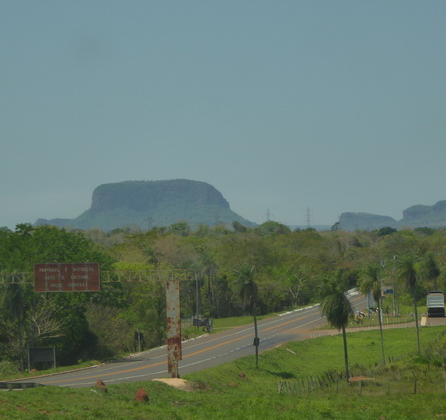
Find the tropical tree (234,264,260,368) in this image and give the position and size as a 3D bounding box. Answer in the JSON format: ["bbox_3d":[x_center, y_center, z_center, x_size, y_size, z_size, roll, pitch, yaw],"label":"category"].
[{"bbox_3d":[2.261,10.152,288.000,2.500,9.800,2.400,-1,0,-1],"label":"tropical tree"}]

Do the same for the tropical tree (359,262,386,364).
[{"bbox_3d":[14.436,10.019,289.000,2.500,9.900,2.400,-1,0,-1],"label":"tropical tree"}]

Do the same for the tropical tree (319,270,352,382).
[{"bbox_3d":[9.698,10.043,258.000,2.700,9.650,2.600,-1,0,-1],"label":"tropical tree"}]

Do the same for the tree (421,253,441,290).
[{"bbox_3d":[32.783,11.464,470.000,3.050,9.600,3.000,-1,0,-1],"label":"tree"}]

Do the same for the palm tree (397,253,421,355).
[{"bbox_3d":[19.256,9.679,309.000,2.500,10.500,2.500,-1,0,-1],"label":"palm tree"}]

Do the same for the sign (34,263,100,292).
[{"bbox_3d":[-13.917,6.044,267.000,5.800,2.500,0.200,-1,0,-1],"label":"sign"}]

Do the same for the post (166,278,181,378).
[{"bbox_3d":[-4.394,10.616,267.000,1.170,8.800,0.600,-1,0,-1],"label":"post"}]

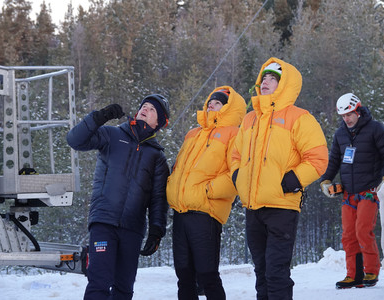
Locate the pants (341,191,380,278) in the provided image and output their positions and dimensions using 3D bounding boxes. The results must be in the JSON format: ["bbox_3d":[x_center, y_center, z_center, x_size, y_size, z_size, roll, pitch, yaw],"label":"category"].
[{"bbox_3d":[1.597,0.781,13.600,0.370,0.920,0.290,0,0,30],"label":"pants"}]

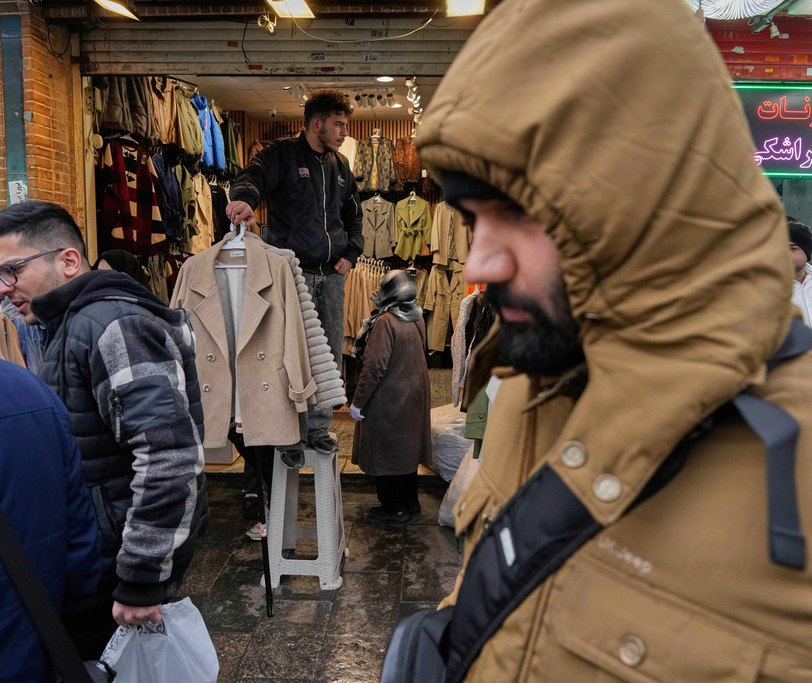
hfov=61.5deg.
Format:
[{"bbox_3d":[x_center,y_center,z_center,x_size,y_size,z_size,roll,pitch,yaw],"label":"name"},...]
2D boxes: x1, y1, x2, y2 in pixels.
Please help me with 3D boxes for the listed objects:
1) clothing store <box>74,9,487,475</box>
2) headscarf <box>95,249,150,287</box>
[{"bbox_3d":[-0.870,-0.826,6.854,3.150,3.400,3.600,0,4,0],"label":"clothing store"},{"bbox_3d":[-1.376,-0.275,3.312,0.260,0.340,0.270,4,5,38],"label":"headscarf"}]

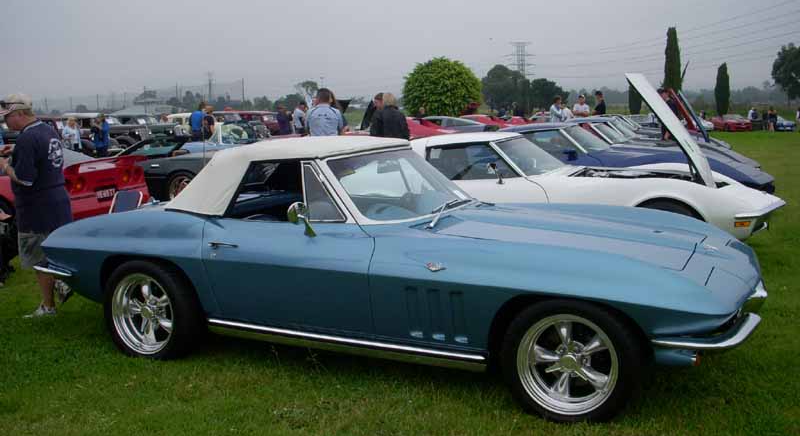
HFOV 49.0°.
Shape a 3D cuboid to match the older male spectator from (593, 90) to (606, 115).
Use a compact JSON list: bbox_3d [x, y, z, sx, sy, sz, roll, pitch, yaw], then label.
[{"bbox_3d":[5.145,-2.379,22.612,0.380,1.790,0.500,-3,8,-18],"label":"older male spectator"}]

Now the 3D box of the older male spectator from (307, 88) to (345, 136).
[{"bbox_3d":[-1.108,-1.035,13.117,0.550,1.780,0.360,0,8,3],"label":"older male spectator"}]

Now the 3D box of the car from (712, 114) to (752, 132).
[{"bbox_3d":[22.649,-6.456,60.000,1.800,1.200,4.400,-1,7,-5],"label":"car"}]

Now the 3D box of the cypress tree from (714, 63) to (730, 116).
[{"bbox_3d":[26.502,-10.318,72.308,1.250,4.900,1.250,0,7,0],"label":"cypress tree"}]

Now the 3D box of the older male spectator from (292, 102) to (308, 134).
[{"bbox_3d":[-2.485,-2.068,22.109,0.380,1.730,0.500,-1,7,-3],"label":"older male spectator"}]

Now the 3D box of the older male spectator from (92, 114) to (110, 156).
[{"bbox_3d":[-8.137,-1.975,24.108,0.420,1.720,0.500,-1,7,-6],"label":"older male spectator"}]

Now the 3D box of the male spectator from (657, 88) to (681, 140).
[{"bbox_3d":[5.450,-1.737,17.911,0.400,1.770,0.500,0,7,6],"label":"male spectator"}]

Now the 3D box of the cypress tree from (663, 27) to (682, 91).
[{"bbox_3d":[26.388,-14.076,85.587,1.750,8.900,1.750,0,8,0],"label":"cypress tree"}]

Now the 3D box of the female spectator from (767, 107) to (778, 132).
[{"bbox_3d":[23.756,-6.260,56.109,0.480,1.650,0.360,1,8,6],"label":"female spectator"}]

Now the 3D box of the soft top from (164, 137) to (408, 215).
[{"bbox_3d":[-0.692,-0.299,5.545,1.280,0.430,1.300,3,8,24],"label":"soft top"}]

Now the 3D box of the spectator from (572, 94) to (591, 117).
[{"bbox_3d":[5.486,-2.844,26.609,0.550,1.760,0.360,1,7,12],"label":"spectator"}]

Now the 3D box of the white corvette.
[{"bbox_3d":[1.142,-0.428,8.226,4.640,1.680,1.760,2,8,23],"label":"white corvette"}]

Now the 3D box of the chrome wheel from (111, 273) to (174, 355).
[{"bbox_3d":[-1.448,0.545,5.175,0.470,0.470,0.200,3,8,25],"label":"chrome wheel"}]

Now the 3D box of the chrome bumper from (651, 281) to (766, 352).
[{"bbox_3d":[1.647,0.423,4.510,0.440,0.160,1.620,3,8,25],"label":"chrome bumper"}]

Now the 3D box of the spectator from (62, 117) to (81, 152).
[{"bbox_3d":[-8.339,-1.774,22.407,0.500,1.620,0.360,1,8,9],"label":"spectator"}]

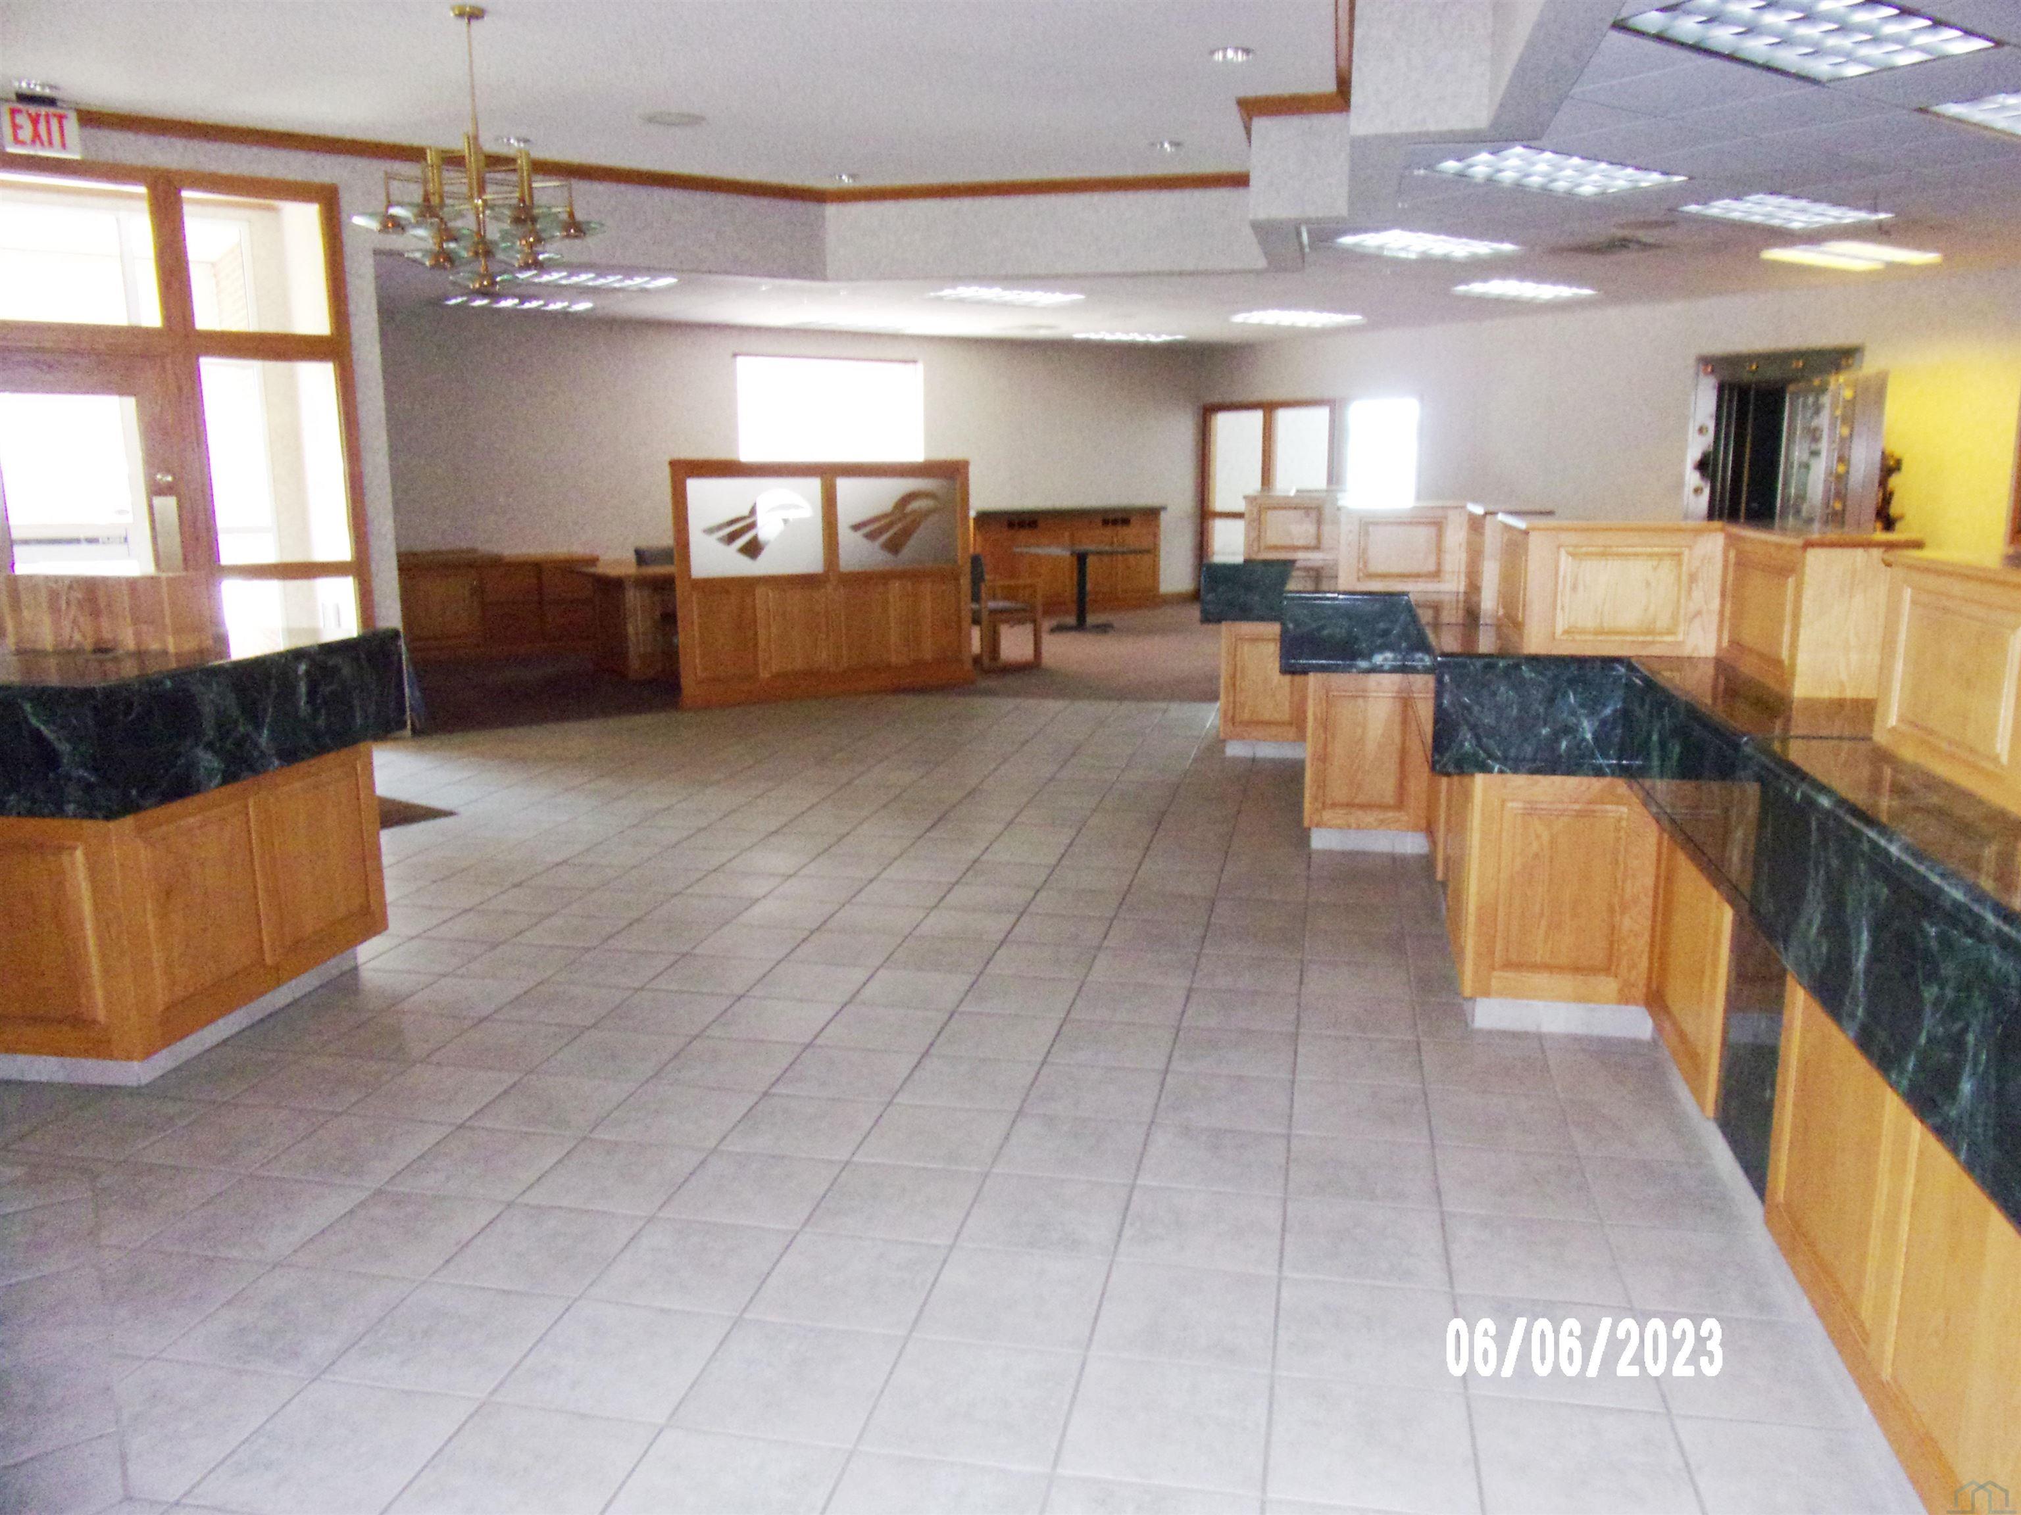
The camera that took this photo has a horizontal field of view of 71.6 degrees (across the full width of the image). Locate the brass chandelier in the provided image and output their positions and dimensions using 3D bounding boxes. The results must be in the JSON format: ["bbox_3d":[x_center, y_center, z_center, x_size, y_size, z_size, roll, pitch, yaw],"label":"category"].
[{"bbox_3d":[-2.108,-2.394,5.564,0.900,1.070,0.900,2,11,12],"label":"brass chandelier"}]

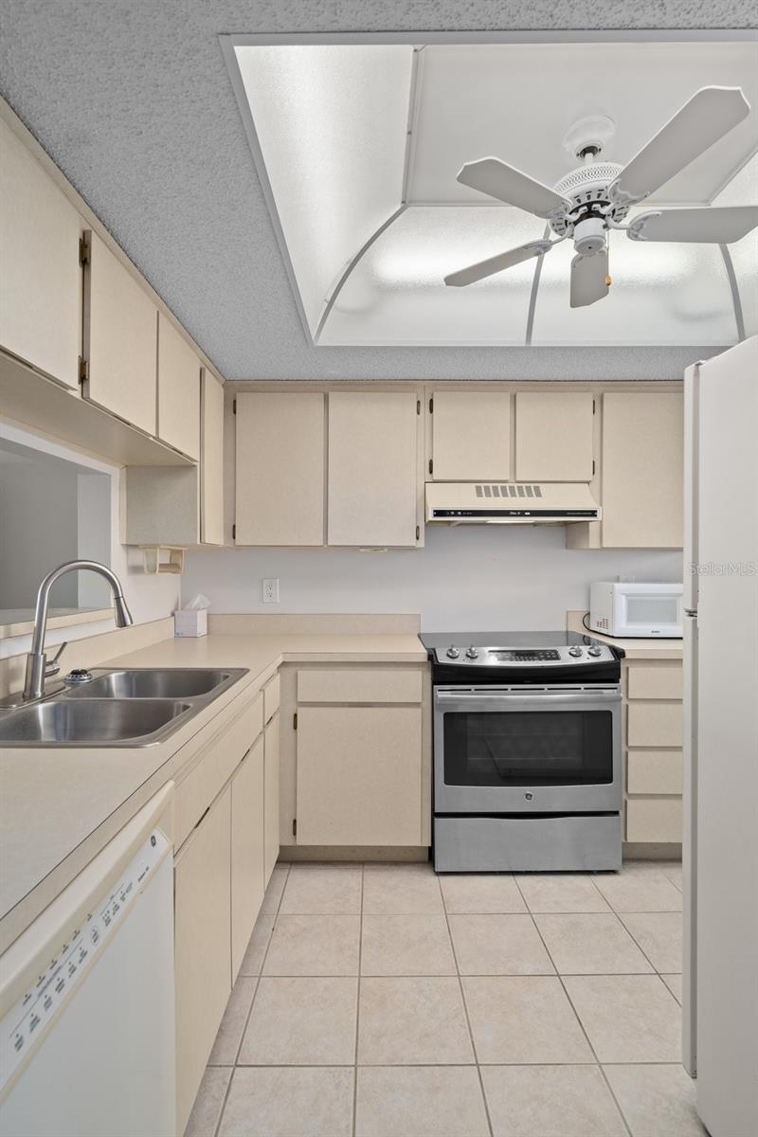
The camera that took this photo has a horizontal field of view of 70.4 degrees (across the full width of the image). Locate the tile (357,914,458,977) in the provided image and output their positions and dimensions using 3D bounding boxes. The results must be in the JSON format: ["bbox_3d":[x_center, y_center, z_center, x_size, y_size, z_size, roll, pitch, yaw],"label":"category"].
[{"bbox_3d":[0.095,1.263,1.804,0.303,0.010,0.295,0,0,0],"label":"tile"}]

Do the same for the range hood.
[{"bbox_3d":[0.600,-0.300,2.580,0.760,0.185,0.440,0,0,0],"label":"range hood"}]

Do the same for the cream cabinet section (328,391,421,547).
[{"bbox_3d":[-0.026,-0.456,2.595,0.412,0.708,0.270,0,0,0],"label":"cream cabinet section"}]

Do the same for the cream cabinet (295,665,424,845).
[{"bbox_3d":[-0.073,0.762,2.500,0.560,0.760,0.600,0,0,0],"label":"cream cabinet"}]

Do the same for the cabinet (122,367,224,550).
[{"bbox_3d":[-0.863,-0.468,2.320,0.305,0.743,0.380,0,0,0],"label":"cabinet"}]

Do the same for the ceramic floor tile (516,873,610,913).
[{"bbox_3d":[0.702,1.252,2.088,0.302,0.010,0.294,0,0,0],"label":"ceramic floor tile"}]

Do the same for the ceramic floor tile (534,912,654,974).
[{"bbox_3d":[0.704,1.253,1.795,0.302,0.010,0.294,0,0,0],"label":"ceramic floor tile"}]

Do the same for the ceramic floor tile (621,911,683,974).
[{"bbox_3d":[1.009,1.253,1.797,0.302,0.010,0.294,0,0,0],"label":"ceramic floor tile"}]

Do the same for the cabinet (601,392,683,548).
[{"bbox_3d":[1.220,-0.460,2.640,0.450,0.740,0.320,0,0,0],"label":"cabinet"}]

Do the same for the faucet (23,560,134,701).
[{"bbox_3d":[-0.805,0.160,1.455,0.255,0.362,0.085,0,0,-14],"label":"faucet"}]

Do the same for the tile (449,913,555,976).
[{"bbox_3d":[0.402,1.263,1.807,0.303,0.010,0.295,0,0,0],"label":"tile"}]

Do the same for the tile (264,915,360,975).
[{"bbox_3d":[-0.211,1.253,1.788,0.302,0.010,0.294,0,0,0],"label":"tile"}]

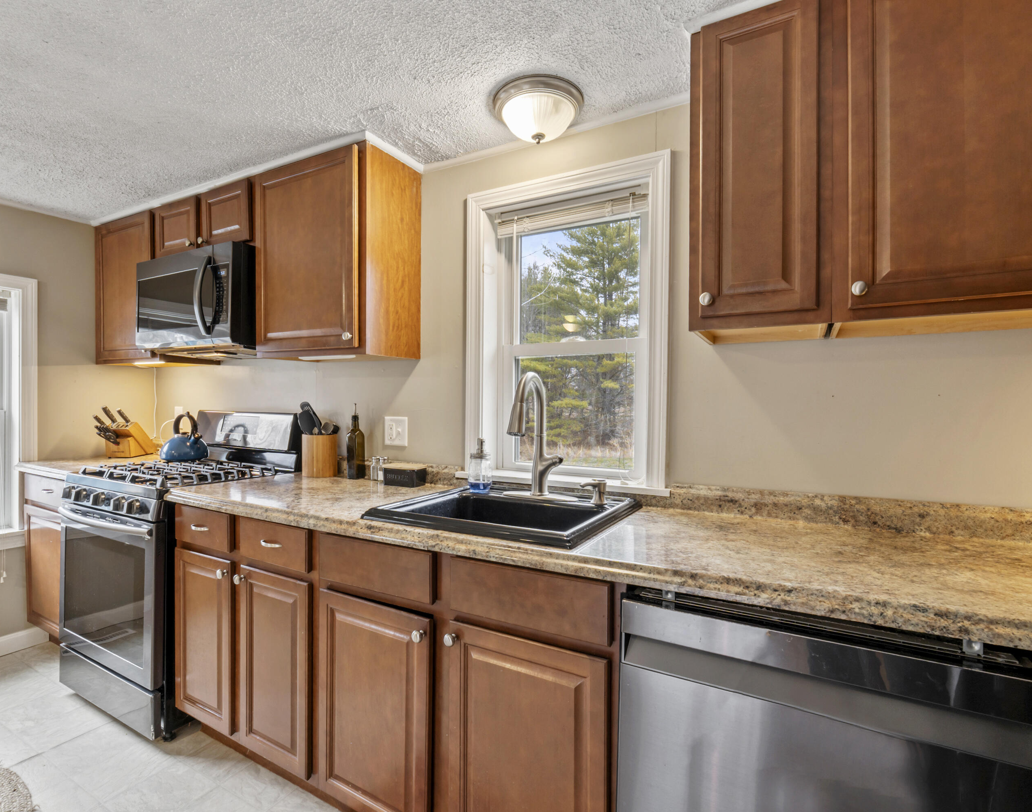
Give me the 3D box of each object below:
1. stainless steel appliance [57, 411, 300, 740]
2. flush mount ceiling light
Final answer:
[{"bbox_3d":[-1.479,0.628,2.264,0.765,1.187,0.660,1,0,28],"label":"stainless steel appliance"},{"bbox_3d":[0.070,-0.894,1.595,0.286,0.125,0.286,0,0,0],"label":"flush mount ceiling light"}]

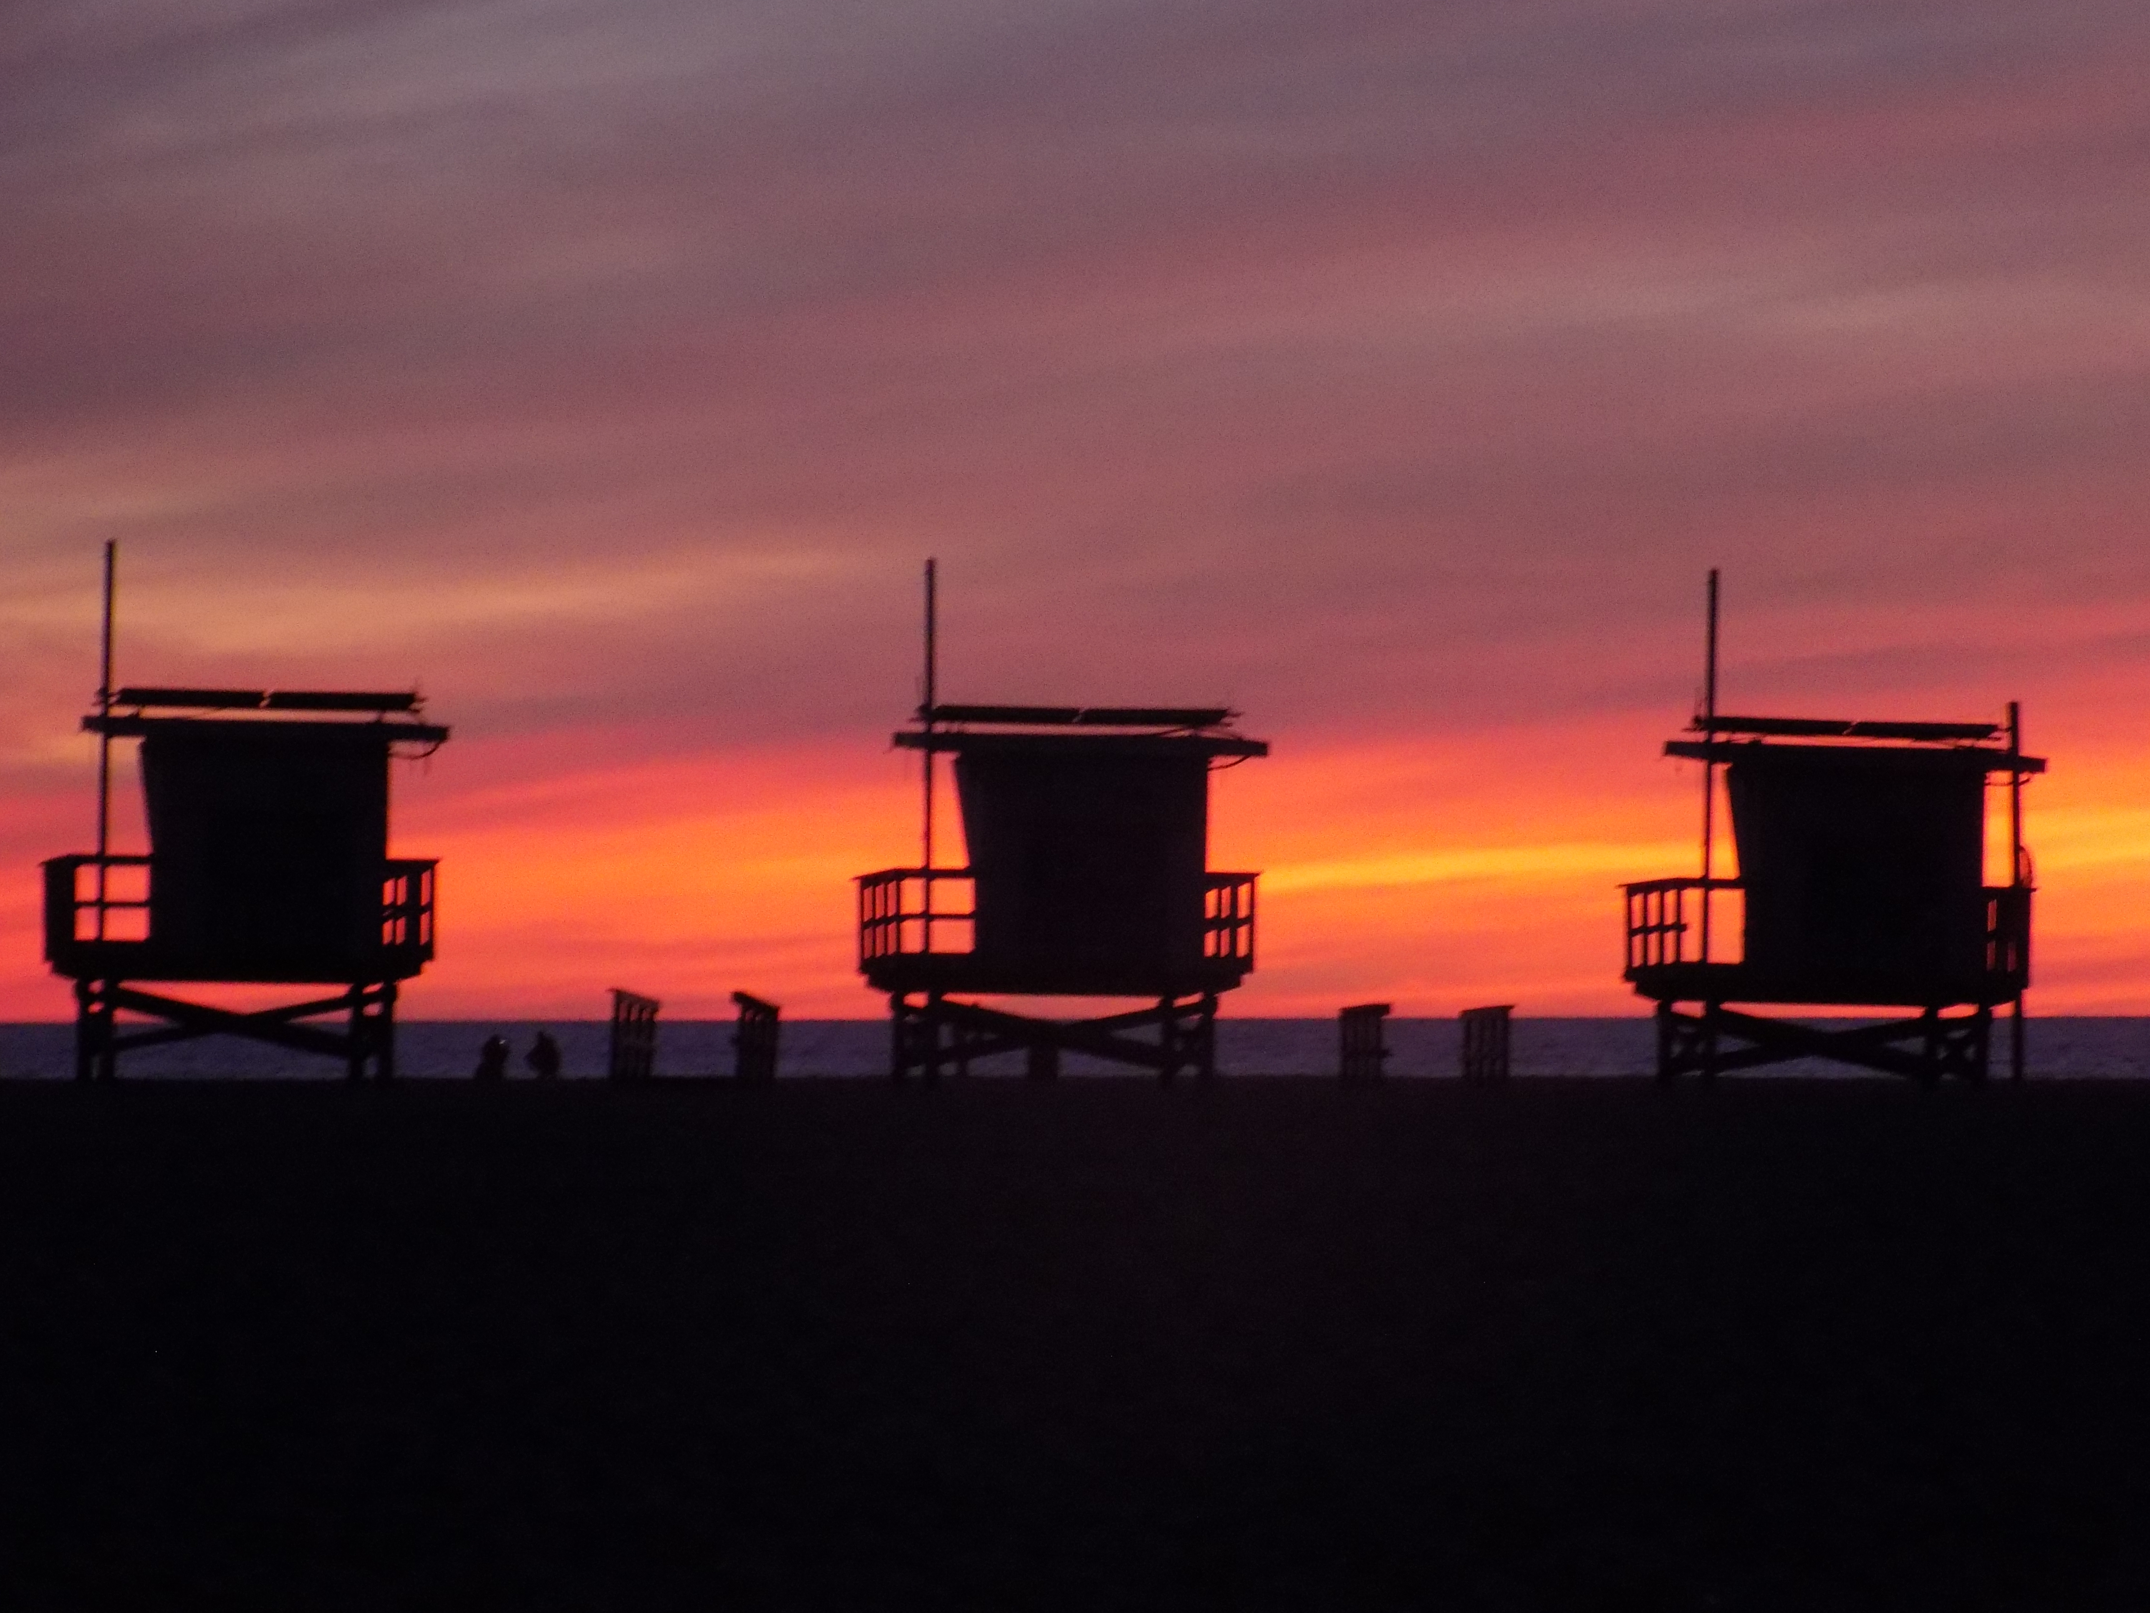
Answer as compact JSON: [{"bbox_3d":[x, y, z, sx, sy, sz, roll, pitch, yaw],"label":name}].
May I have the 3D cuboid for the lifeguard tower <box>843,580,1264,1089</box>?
[{"bbox_3d":[-0.157,0.206,138.000,4.350,6.170,3.700,0,-1,-8],"label":"lifeguard tower"}]

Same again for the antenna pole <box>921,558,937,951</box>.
[{"bbox_3d":[-1.690,-0.591,136.200,0.090,4.550,0.090,1,-1,-7],"label":"antenna pole"}]

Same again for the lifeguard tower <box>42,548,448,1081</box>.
[{"bbox_3d":[-9.588,0.107,136.500,4.350,6.280,3.700,0,-1,-9],"label":"lifeguard tower"}]

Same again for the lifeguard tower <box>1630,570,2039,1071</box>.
[{"bbox_3d":[8.836,0.264,137.500,4.350,6.050,3.700,0,-1,-7],"label":"lifeguard tower"}]

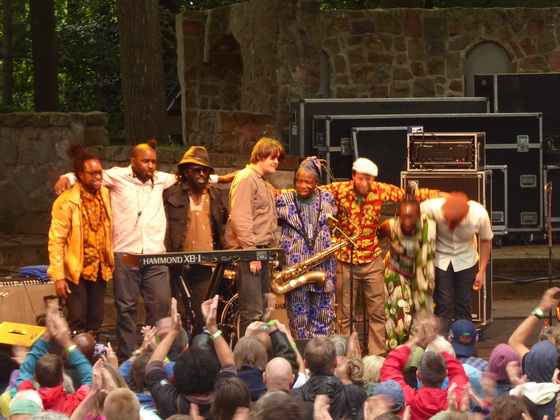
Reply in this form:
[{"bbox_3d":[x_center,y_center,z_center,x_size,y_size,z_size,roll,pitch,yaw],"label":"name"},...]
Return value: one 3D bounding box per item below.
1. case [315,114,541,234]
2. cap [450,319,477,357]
[{"bbox_3d":[1.507,-0.373,46.518,2.220,1.215,0.650,-1,3,-12],"label":"case"},{"bbox_3d":[1.190,0.826,29.500,0.170,0.145,0.250,-1,33,-6],"label":"cap"}]

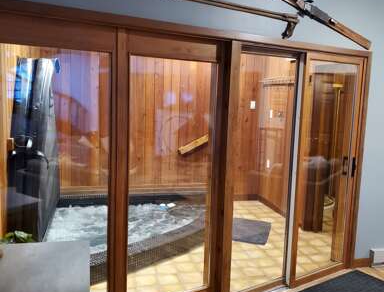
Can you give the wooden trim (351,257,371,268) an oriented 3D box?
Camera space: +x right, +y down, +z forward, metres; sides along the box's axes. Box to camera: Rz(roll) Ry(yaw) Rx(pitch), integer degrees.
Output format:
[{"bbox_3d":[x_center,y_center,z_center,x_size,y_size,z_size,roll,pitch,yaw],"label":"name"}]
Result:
[{"bbox_3d":[1.671,1.162,3.810,0.205,0.088,0.020,0,7,-11],"label":"wooden trim"}]

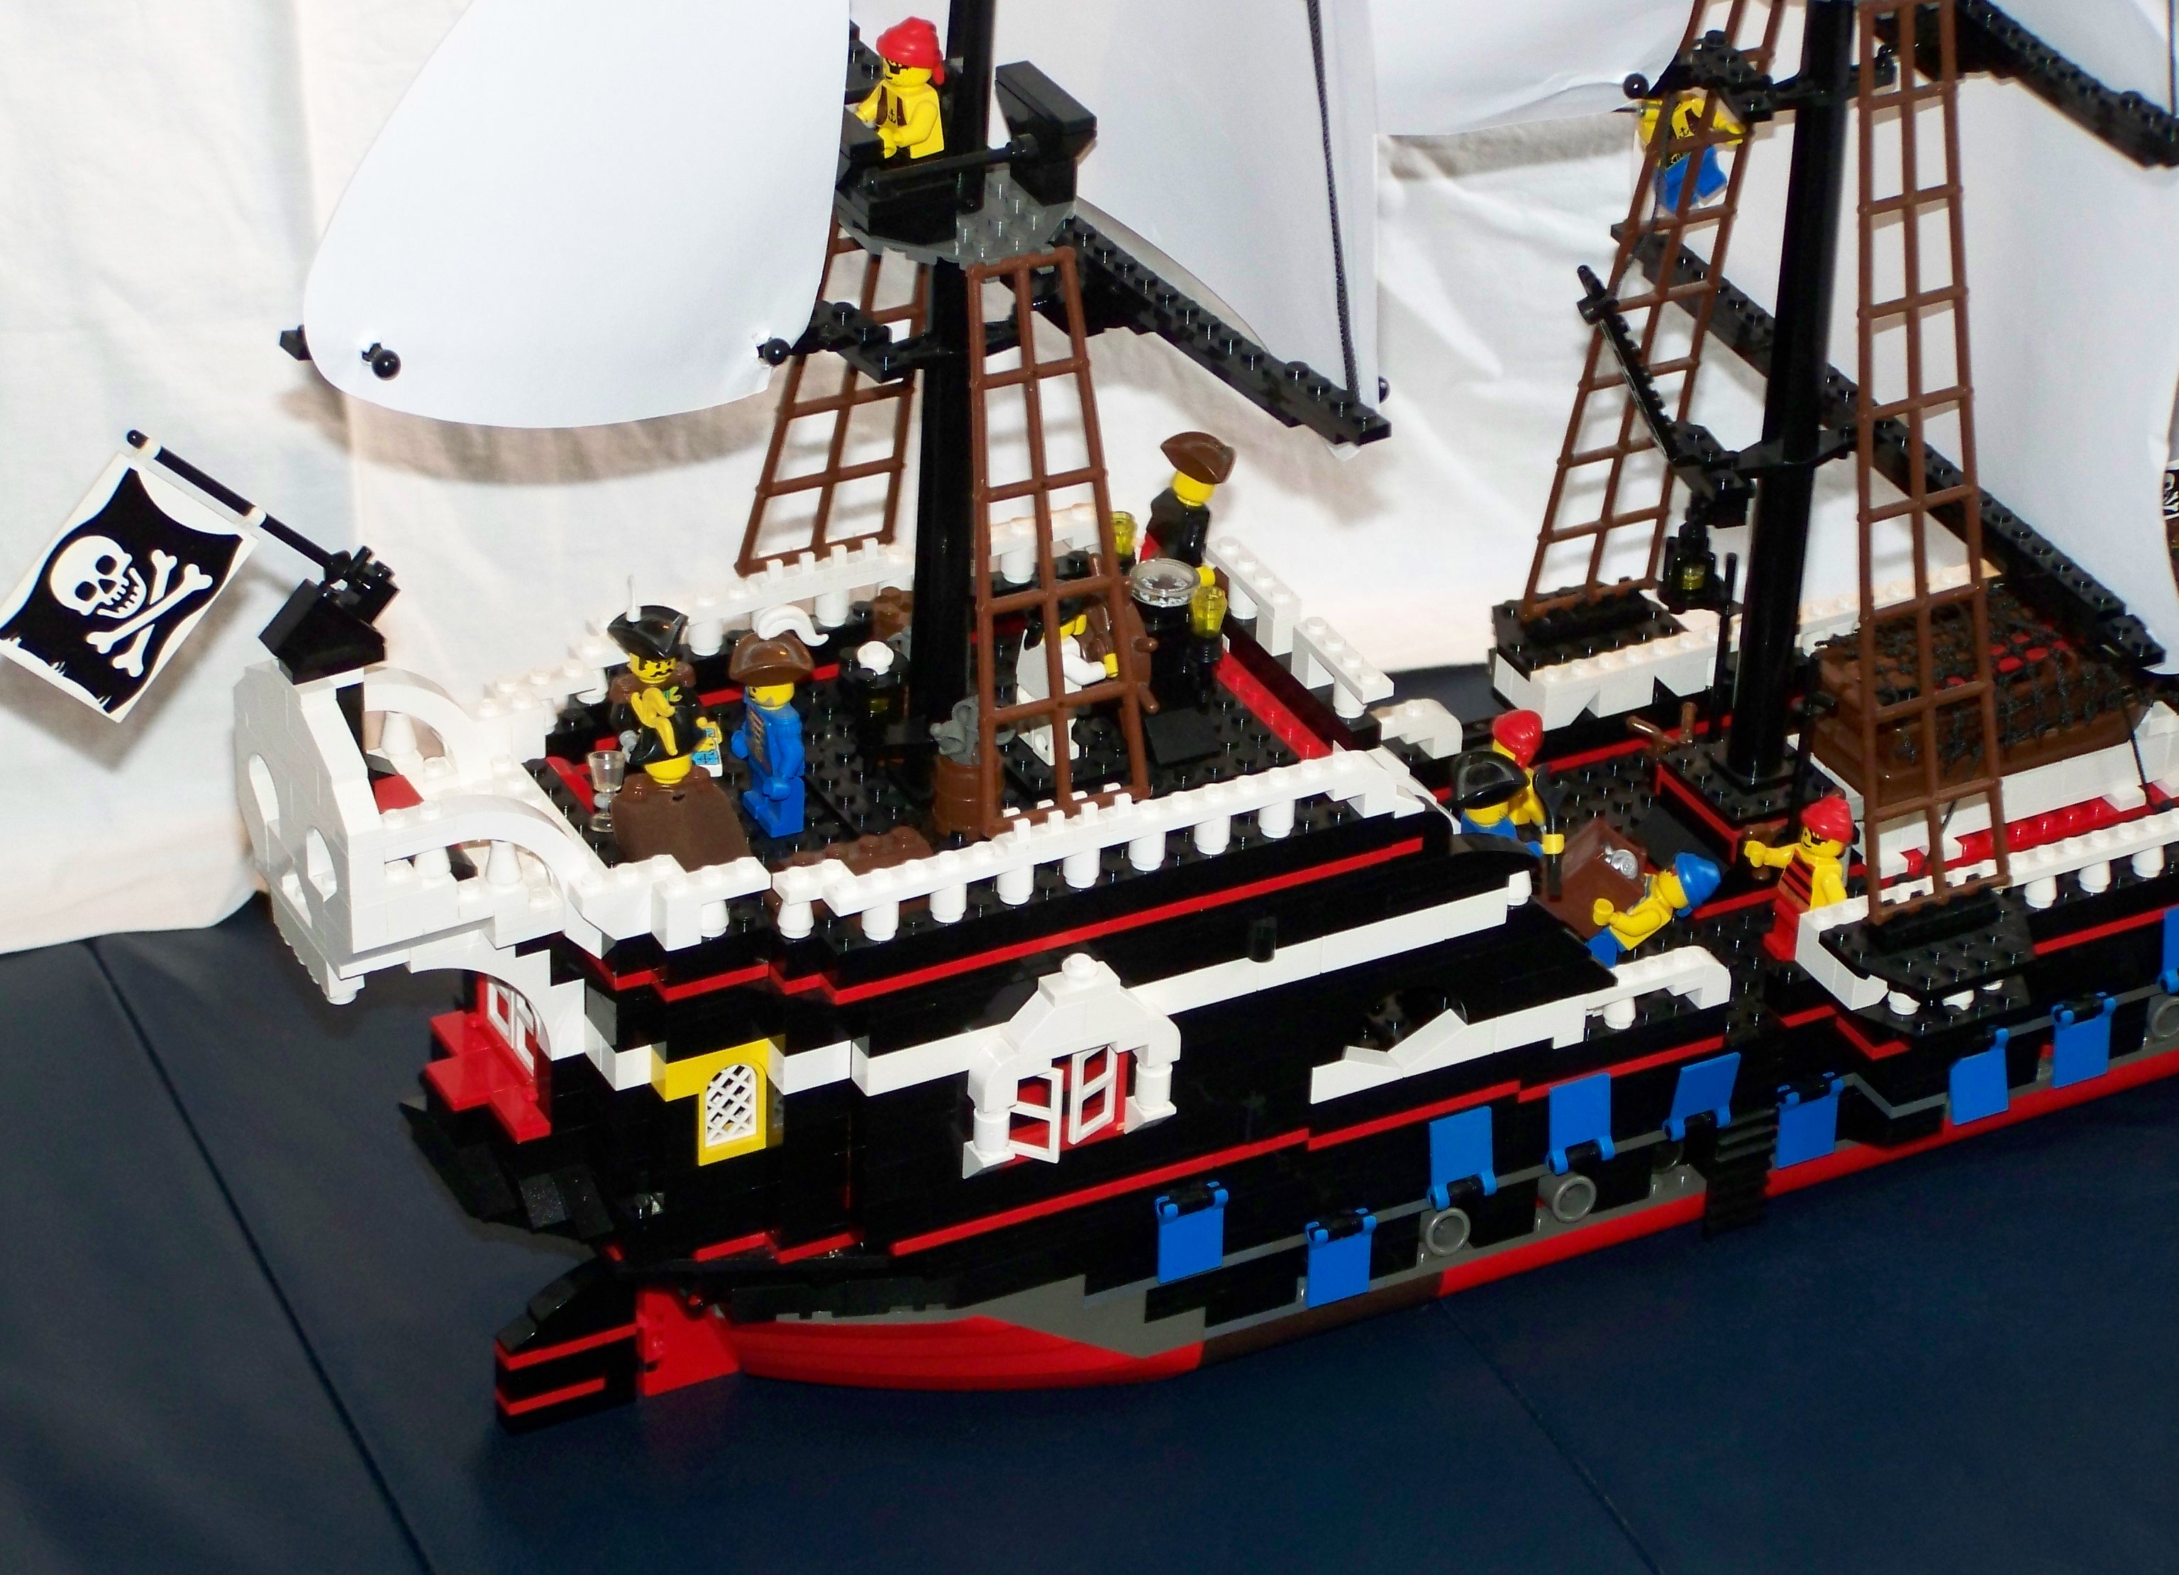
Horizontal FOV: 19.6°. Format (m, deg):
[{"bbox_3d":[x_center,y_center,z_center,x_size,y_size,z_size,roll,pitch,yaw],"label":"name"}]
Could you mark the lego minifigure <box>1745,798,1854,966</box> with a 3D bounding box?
[{"bbox_3d":[0.170,0.023,1.494,0.026,0.041,0.023,-16,36,-27],"label":"lego minifigure"}]

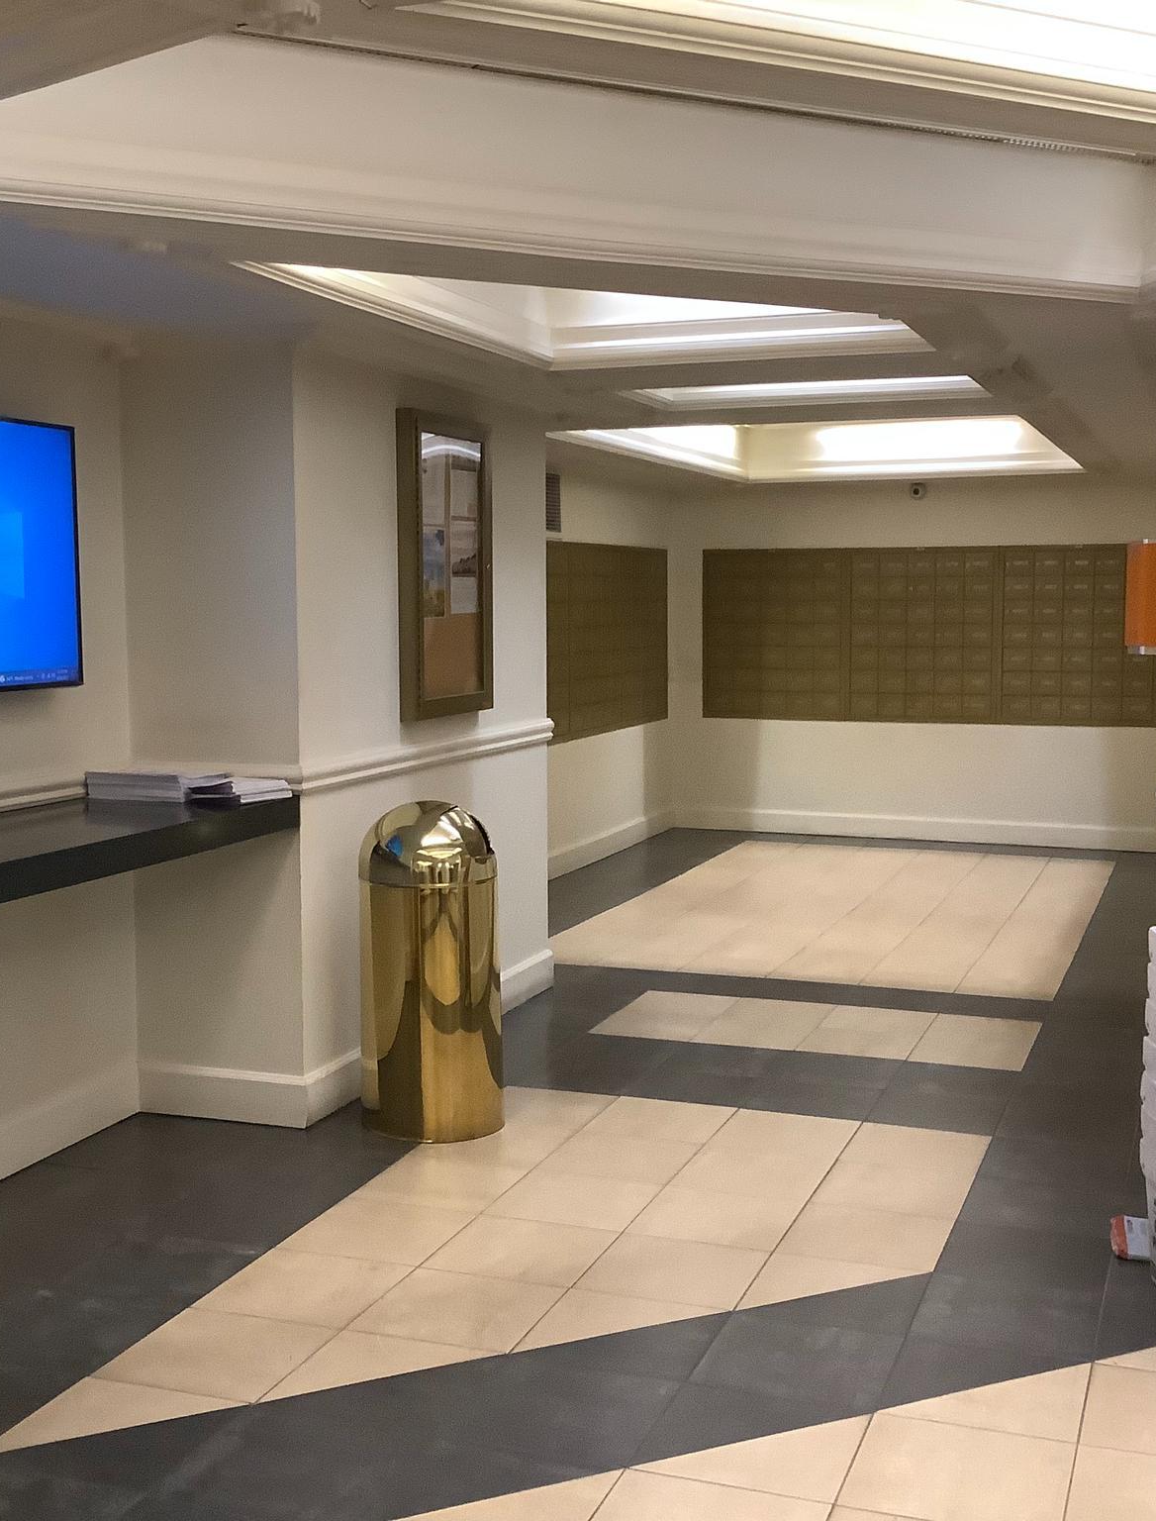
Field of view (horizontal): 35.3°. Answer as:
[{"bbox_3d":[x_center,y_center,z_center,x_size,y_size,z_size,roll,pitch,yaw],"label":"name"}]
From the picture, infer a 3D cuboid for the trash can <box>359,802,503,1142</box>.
[{"bbox_3d":[-0.400,0.556,4.990,0.390,0.890,0.390,0,5,0],"label":"trash can"}]

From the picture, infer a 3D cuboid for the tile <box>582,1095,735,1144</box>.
[{"bbox_3d":[0.229,0.983,4.932,0.340,0.010,0.342,2,6,20],"label":"tile"}]

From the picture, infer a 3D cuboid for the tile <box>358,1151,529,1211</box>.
[{"bbox_3d":[-0.336,1.055,4.494,0.350,0.010,0.350,2,6,20],"label":"tile"}]

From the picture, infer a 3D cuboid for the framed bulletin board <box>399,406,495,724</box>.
[{"bbox_3d":[-0.404,-0.597,5.667,0.063,0.914,0.595,2,6,20],"label":"framed bulletin board"}]

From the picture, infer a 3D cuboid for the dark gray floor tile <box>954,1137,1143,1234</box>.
[{"bbox_3d":[1.184,1.061,4.536,0.369,0.010,0.707,2,6,20],"label":"dark gray floor tile"}]

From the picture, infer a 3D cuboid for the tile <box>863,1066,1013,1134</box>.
[{"bbox_3d":[1.052,0.960,5.187,0.340,0.010,0.683,2,6,20],"label":"tile"}]

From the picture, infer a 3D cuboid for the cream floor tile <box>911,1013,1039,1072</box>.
[{"bbox_3d":[1.284,0.905,5.827,0.343,0.010,0.651,2,6,20],"label":"cream floor tile"}]

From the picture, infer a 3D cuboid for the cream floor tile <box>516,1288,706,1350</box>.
[{"bbox_3d":[0.089,1.136,3.597,0.350,0.010,0.350,2,6,20],"label":"cream floor tile"}]

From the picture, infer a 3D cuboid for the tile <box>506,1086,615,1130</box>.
[{"bbox_3d":[-0.097,0.995,5.154,0.350,0.010,0.350,2,6,20],"label":"tile"}]

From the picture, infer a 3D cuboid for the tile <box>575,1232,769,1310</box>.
[{"bbox_3d":[0.212,1.113,3.947,0.355,0.010,0.354,2,6,20],"label":"tile"}]

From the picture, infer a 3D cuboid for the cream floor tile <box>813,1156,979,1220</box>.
[{"bbox_3d":[0.763,1.036,4.378,0.340,0.010,0.342,2,6,20],"label":"cream floor tile"}]

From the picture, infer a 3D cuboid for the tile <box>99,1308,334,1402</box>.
[{"bbox_3d":[-0.676,1.123,3.429,0.340,0.010,0.342,2,6,20],"label":"tile"}]

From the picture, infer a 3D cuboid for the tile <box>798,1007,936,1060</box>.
[{"bbox_3d":[0.959,0.895,5.944,0.343,0.010,0.651,2,6,20],"label":"tile"}]

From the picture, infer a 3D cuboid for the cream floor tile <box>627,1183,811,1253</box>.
[{"bbox_3d":[0.331,1.082,4.278,0.355,0.010,0.354,2,6,20],"label":"cream floor tile"}]

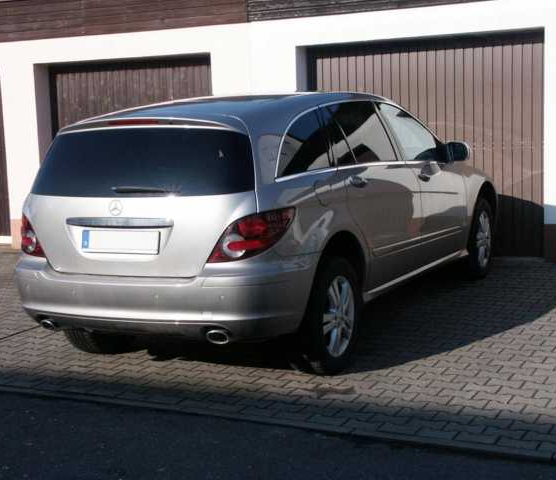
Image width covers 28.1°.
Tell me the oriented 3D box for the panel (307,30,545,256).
[{"bbox_3d":[1.458,-0.940,11.120,2.460,2.130,0.080,3,10,28],"label":"panel"}]

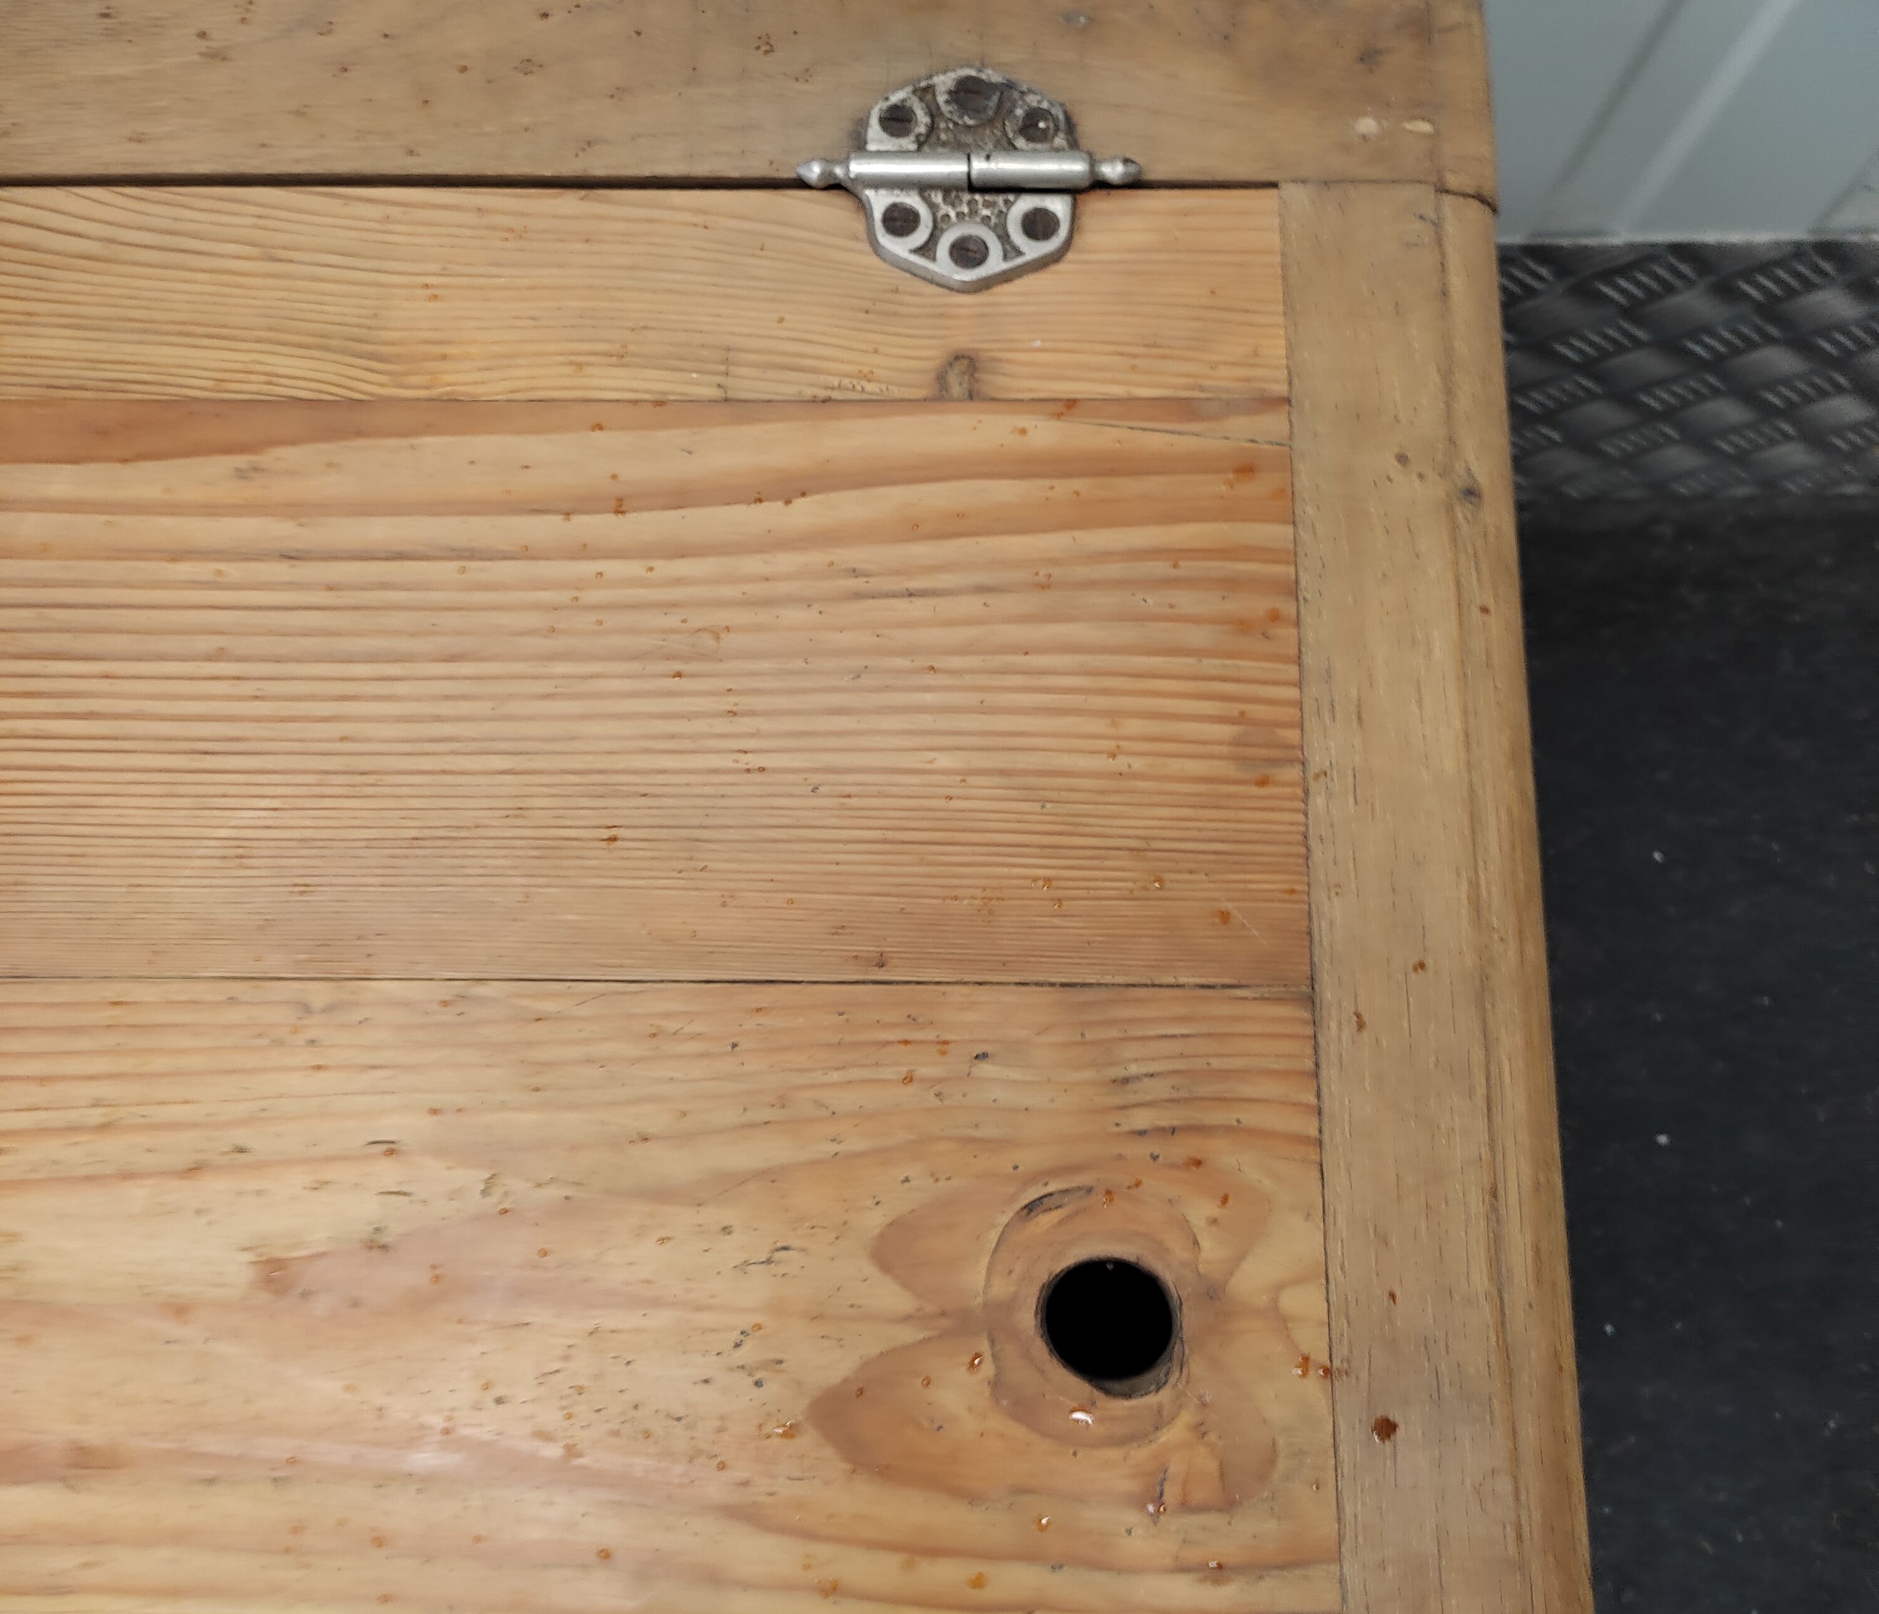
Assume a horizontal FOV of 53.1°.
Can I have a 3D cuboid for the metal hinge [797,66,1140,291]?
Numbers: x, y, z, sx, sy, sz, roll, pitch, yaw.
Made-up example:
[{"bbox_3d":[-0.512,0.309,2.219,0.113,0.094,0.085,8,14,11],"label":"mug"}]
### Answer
[{"bbox_3d":[0.006,-0.134,0.395,0.072,0.009,0.051,0,78,0],"label":"metal hinge"}]

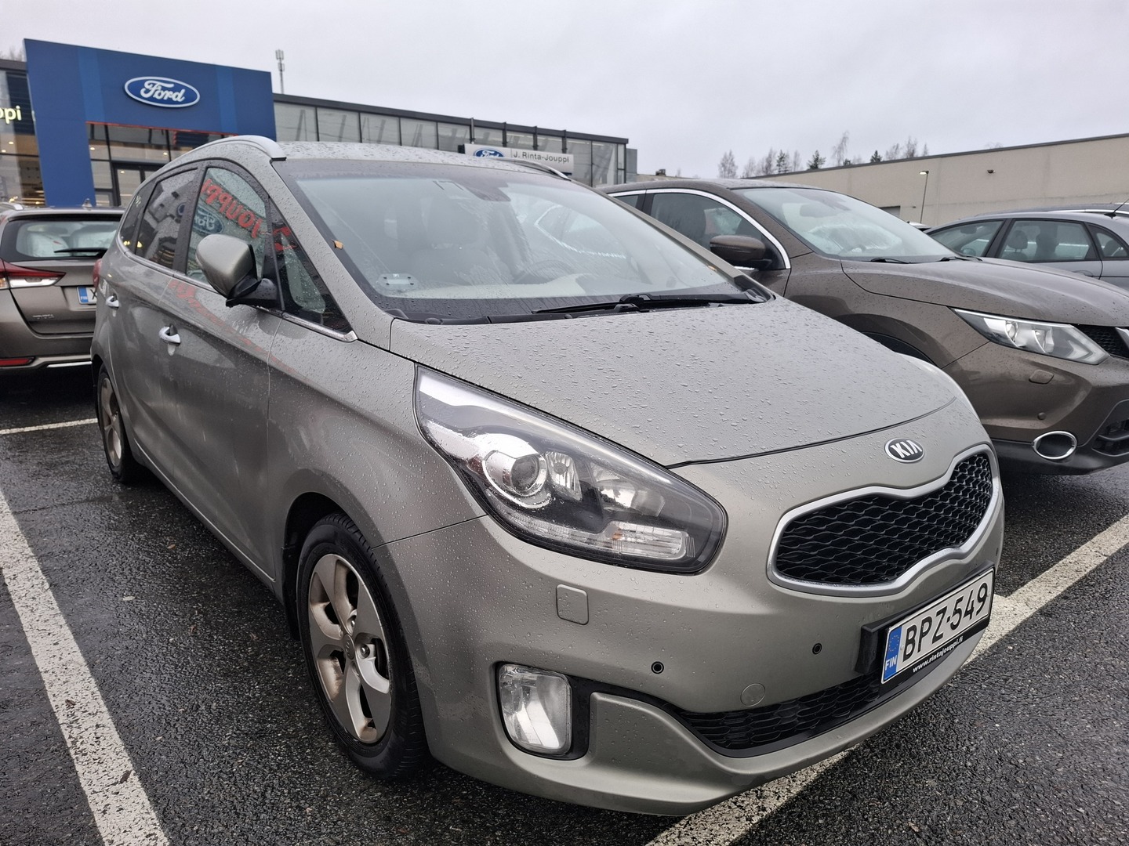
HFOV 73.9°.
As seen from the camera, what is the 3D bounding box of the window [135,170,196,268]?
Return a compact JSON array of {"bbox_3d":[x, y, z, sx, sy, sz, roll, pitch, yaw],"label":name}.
[{"bbox_3d":[-1.551,-0.788,2.916,0.090,0.370,0.700,12,2,-41],"label":"window"}]

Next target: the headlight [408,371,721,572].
[{"bbox_3d":[-0.038,0.079,1.328,0.330,0.300,0.550,-10,17,-39],"label":"headlight"}]

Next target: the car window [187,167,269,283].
[{"bbox_3d":[-1.013,-0.609,2.281,0.090,0.400,0.830,12,2,-41],"label":"car window"}]

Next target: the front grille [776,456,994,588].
[{"bbox_3d":[0.704,0.185,1.504,0.870,0.185,0.100,-10,7,-39],"label":"front grille"}]

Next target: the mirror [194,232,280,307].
[{"bbox_3d":[-0.789,-0.384,1.806,0.210,0.180,0.160,-10,17,-39],"label":"mirror"}]

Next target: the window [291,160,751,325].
[{"bbox_3d":[-0.123,-0.611,2.371,1.340,0.150,1.100,-10,41,-39],"label":"window"}]

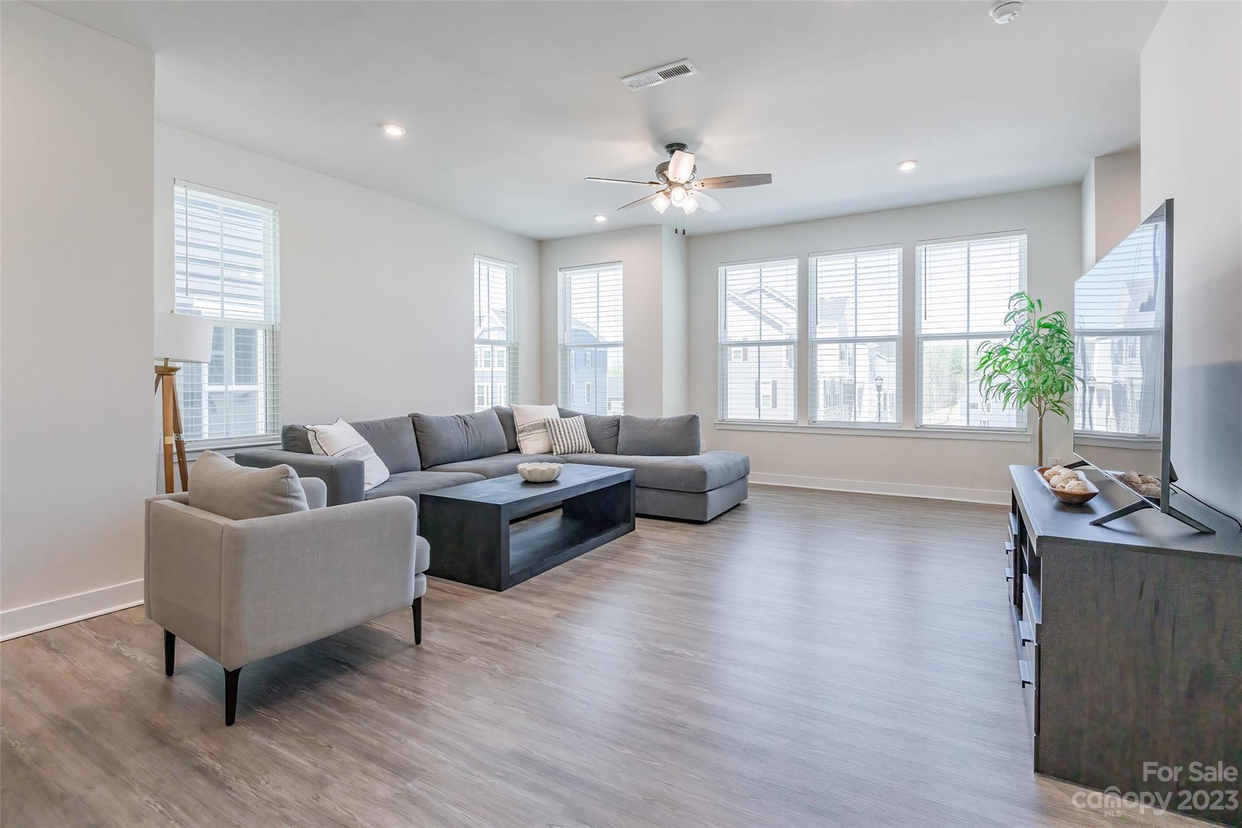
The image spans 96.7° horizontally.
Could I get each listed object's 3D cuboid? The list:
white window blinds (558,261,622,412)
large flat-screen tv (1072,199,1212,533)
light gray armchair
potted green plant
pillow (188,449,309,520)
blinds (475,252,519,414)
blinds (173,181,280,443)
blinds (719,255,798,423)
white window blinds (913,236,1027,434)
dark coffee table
[{"bbox_3d":[-0.340,-0.806,6.200,0.820,1.740,0.060,1,3,27],"label":"white window blinds"},{"bbox_3d":[1.850,-0.153,2.100,0.280,0.925,1.460,2,3,32],"label":"large flat-screen tv"},{"bbox_3d":[-1.285,0.631,2.205,0.730,0.690,0.750,2,3,37],"label":"light gray armchair"},{"bbox_3d":[3.020,-0.022,4.080,0.740,1.750,0.720,1,3,29],"label":"potted green plant"},{"bbox_3d":[-1.375,0.356,2.060,0.520,0.430,0.190,2,13,36],"label":"pillow"},{"bbox_3d":[-1.318,-0.797,5.900,0.060,1.710,0.630,2,3,33],"label":"blinds"},{"bbox_3d":[-2.700,-0.676,3.820,0.060,1.710,0.640,2,3,33],"label":"blinds"},{"bbox_3d":[1.467,-0.787,5.935,0.850,1.750,0.060,1,3,29],"label":"blinds"},{"bbox_3d":[3.157,-0.736,5.000,0.850,1.740,0.060,1,3,29],"label":"white window blinds"},{"bbox_3d":[-0.521,0.661,3.614,0.580,0.452,1.380,1,3,30],"label":"dark coffee table"}]

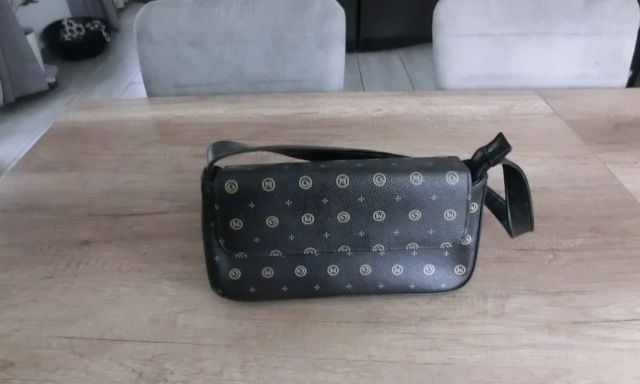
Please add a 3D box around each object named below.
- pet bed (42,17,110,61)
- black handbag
[{"bbox_3d":[-1.706,-1.092,3.146,0.420,0.195,0.420,29,46,33],"label":"pet bed"},{"bbox_3d":[0.061,0.014,0.455,0.355,0.170,0.107,-2,38,-2],"label":"black handbag"}]

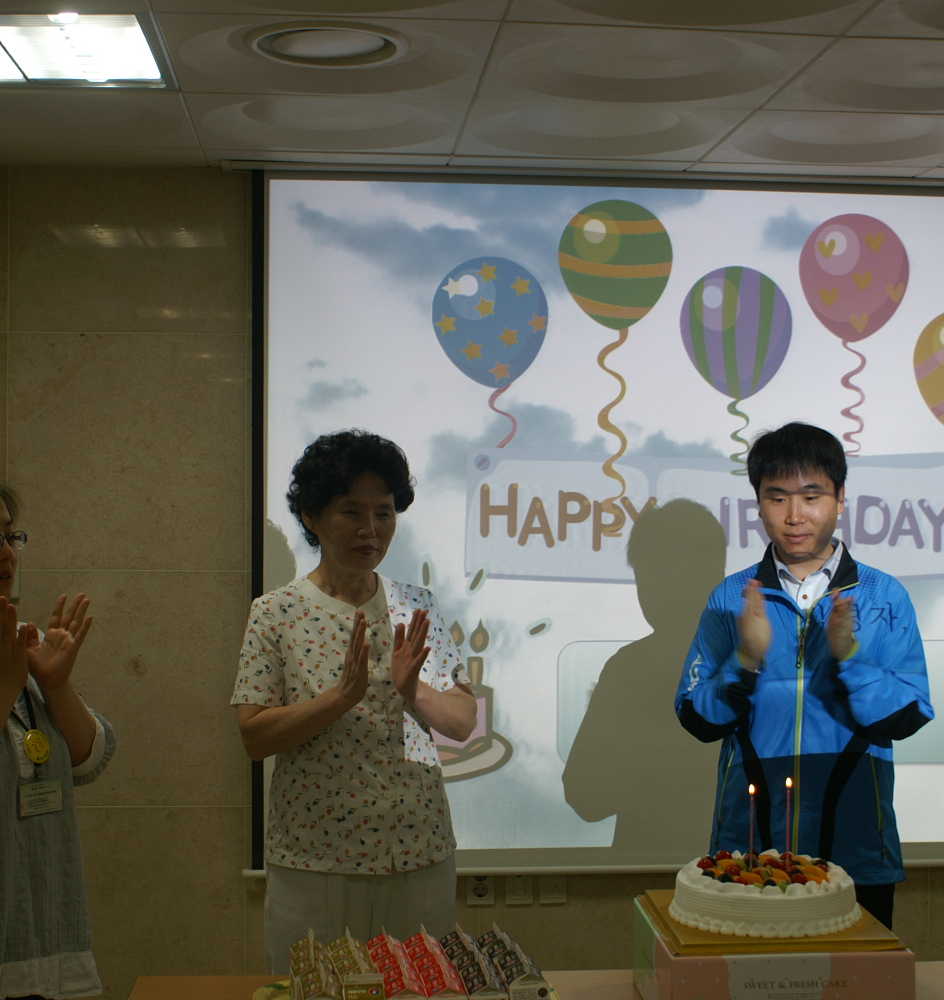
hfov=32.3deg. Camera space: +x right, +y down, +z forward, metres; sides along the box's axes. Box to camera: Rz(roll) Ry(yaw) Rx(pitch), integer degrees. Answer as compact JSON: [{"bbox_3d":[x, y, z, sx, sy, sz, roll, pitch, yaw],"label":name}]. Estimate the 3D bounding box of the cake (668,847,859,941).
[{"bbox_3d":[0.427,0.558,2.360,0.275,0.080,0.275,0,1,5],"label":"cake"}]

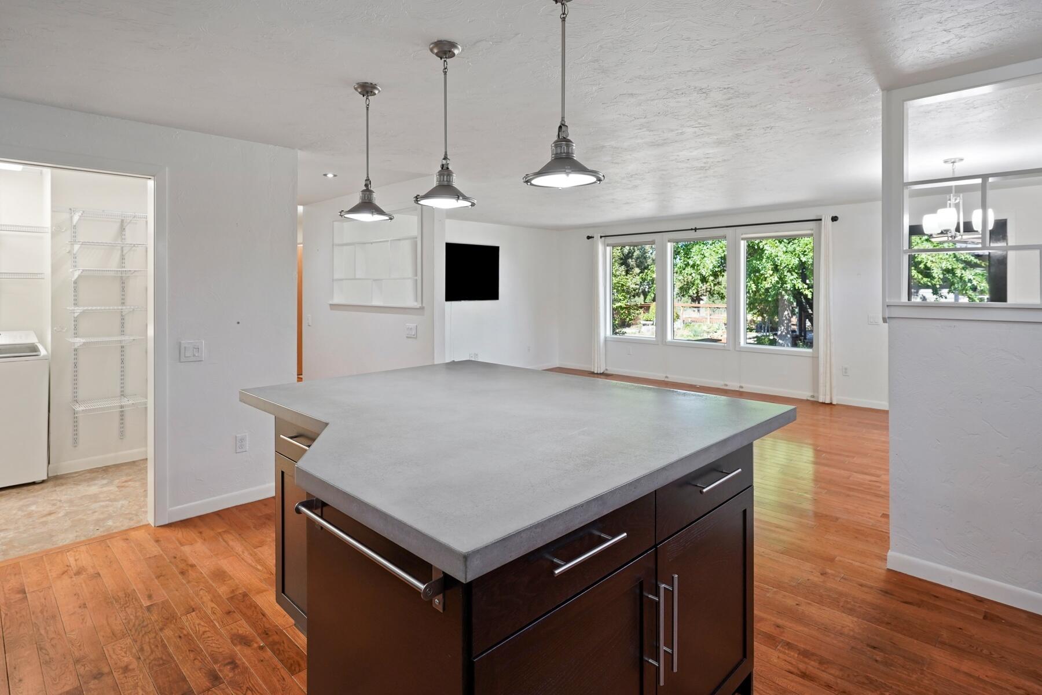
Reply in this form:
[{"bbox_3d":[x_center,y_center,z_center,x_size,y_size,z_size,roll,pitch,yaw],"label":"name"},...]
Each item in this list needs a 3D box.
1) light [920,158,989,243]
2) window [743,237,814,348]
[{"bbox_3d":[3.474,-1.180,3.950,0.500,0.690,0.500,6,8,41],"label":"light"},{"bbox_3d":[3.447,-0.749,6.600,0.880,1.500,0.100,4,7,42],"label":"window"}]

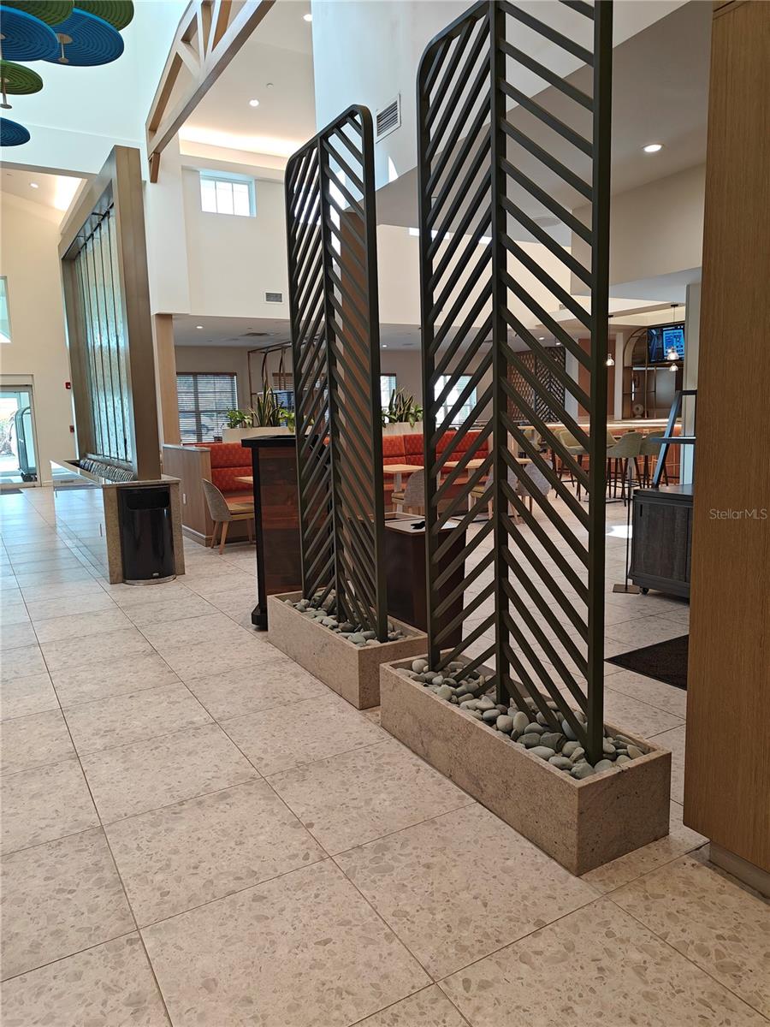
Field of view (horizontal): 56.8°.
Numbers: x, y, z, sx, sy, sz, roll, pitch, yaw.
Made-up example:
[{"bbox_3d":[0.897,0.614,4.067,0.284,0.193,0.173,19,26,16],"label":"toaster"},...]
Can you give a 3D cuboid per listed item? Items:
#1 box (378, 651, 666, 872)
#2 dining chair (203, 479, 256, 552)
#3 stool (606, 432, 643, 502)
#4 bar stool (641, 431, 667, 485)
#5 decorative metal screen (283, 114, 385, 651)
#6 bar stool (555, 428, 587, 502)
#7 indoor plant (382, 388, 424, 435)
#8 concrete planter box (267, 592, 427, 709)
[{"bbox_3d":[0.467,0.884,2.809,0.414,0.291,1.244,-6,9,-28],"label":"box"},{"bbox_3d":[-1.654,-0.007,7.631,0.574,0.792,0.495,-6,10,-30],"label":"dining chair"},{"bbox_3d":[3.468,-0.662,10.312,0.515,1.040,0.535,-6,10,-30],"label":"stool"},{"bbox_3d":[3.962,-0.727,10.667,0.515,1.040,0.535,-6,10,-30],"label":"bar stool"},{"bbox_3d":[-0.286,-0.674,3.880,0.054,2.614,0.956,-6,9,-29],"label":"decorative metal screen"},{"bbox_3d":[3.006,-0.752,11.023,0.515,1.040,0.535,-6,10,-30],"label":"bar stool"},{"bbox_3d":[0.238,-1.410,9.839,0.545,0.614,0.356,-6,10,-30],"label":"indoor plant"},{"bbox_3d":[-0.262,0.718,4.070,0.408,0.293,1.242,-6,9,-29],"label":"concrete planter box"}]

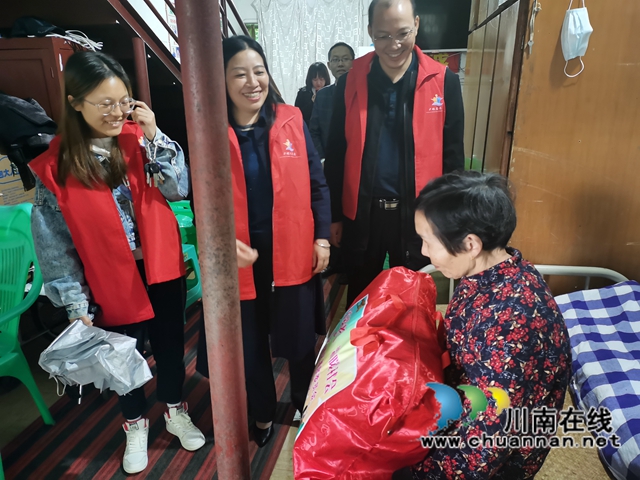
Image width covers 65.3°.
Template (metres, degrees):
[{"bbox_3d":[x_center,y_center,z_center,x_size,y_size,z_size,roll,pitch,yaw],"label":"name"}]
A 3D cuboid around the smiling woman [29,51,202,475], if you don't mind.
[{"bbox_3d":[-0.725,0.137,1.845,0.560,1.580,0.420,-13,23,-34],"label":"smiling woman"}]

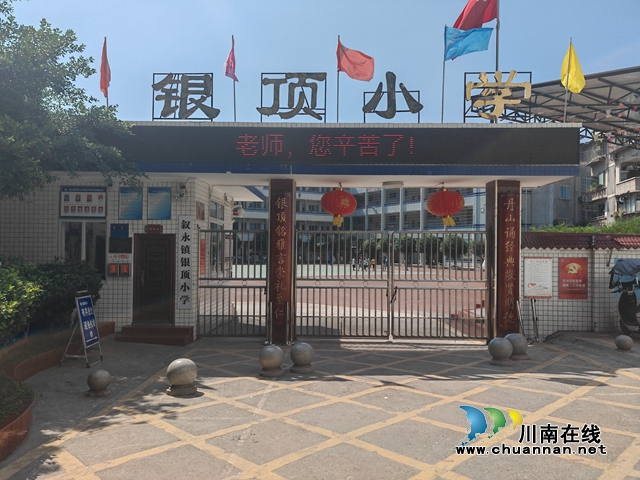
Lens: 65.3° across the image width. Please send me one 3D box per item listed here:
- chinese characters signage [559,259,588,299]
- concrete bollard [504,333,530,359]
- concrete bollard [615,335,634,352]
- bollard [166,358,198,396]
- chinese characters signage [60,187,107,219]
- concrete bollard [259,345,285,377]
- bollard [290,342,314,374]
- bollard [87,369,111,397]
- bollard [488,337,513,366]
[{"bbox_3d":[5.204,0.797,10.250,0.602,0.842,0.020,1,-1,3],"label":"chinese characters signage"},{"bbox_3d":[3.417,1.838,8.680,0.410,0.430,0.410,1,-1,1],"label":"concrete bollard"},{"bbox_3d":[5.346,1.811,8.750,0.320,0.320,0.320,1,-1,1],"label":"concrete bollard"},{"bbox_3d":[-1.876,1.837,6.800,0.414,0.446,0.414,1,-1,3],"label":"bollard"},{"bbox_3d":[-5.291,-0.839,11.169,1.030,0.710,0.050,1,-1,1],"label":"chinese characters signage"},{"bbox_3d":[-0.784,1.951,8.150,0.408,0.458,0.408,1,-1,3],"label":"concrete bollard"},{"bbox_3d":[-0.296,1.971,8.420,0.401,0.461,0.401,1,-1,3],"label":"bollard"},{"bbox_3d":[-2.922,1.871,6.600,0.317,0.309,0.317,1,-1,3],"label":"bollard"},{"bbox_3d":[2.955,1.814,8.150,0.410,0.430,0.410,1,-1,1],"label":"bollard"}]

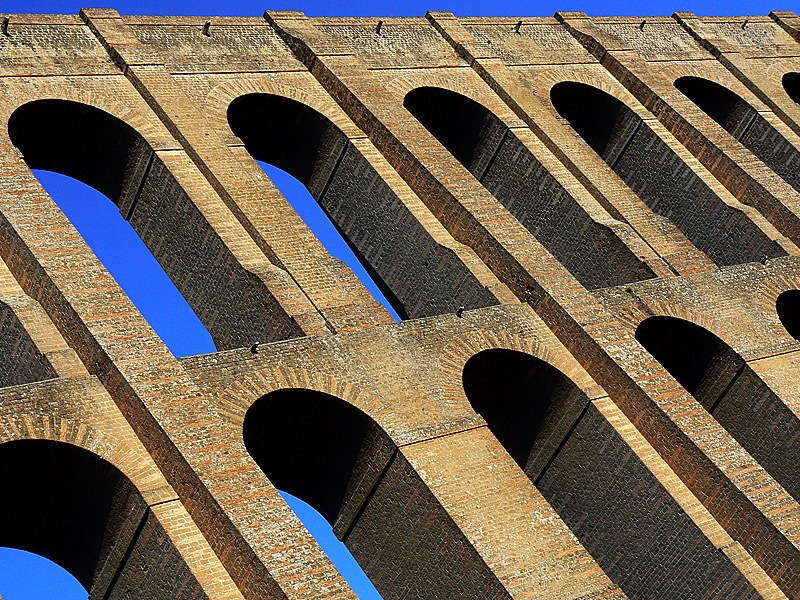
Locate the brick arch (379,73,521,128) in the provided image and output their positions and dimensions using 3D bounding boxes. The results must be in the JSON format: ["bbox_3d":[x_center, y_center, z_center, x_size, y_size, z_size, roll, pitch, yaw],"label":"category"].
[{"bbox_3d":[1.398,-9.173,90.673,8.360,4.860,3.960,-9,-41,-42],"label":"brick arch"}]

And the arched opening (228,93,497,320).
[{"bbox_3d":[-3.371,-3.343,79.646,6.530,16.110,4.000,-9,-41,-42],"label":"arched opening"}]

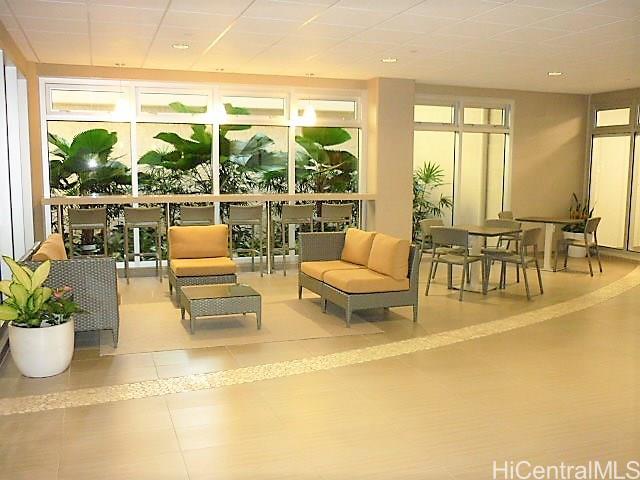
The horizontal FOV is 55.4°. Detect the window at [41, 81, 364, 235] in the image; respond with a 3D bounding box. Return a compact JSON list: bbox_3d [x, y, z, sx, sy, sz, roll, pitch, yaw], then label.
[{"bbox_3d":[-1.451,-0.912,8.610,4.420,2.470,0.140,-2,7,-17],"label":"window"}]

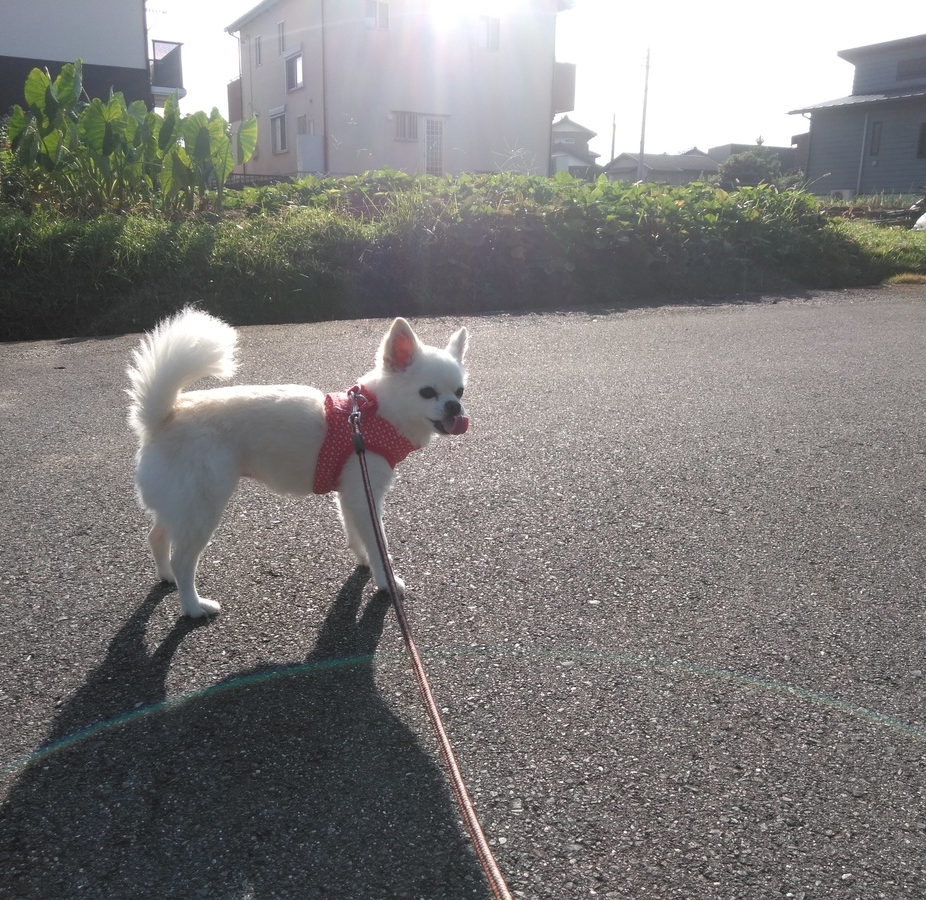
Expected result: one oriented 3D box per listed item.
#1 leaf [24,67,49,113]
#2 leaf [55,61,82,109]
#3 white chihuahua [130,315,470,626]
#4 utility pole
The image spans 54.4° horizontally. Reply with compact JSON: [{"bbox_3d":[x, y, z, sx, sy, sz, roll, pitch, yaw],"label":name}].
[{"bbox_3d":[-2.697,-2.273,5.700,0.170,0.270,0.120,1,14,0],"label":"leaf"},{"bbox_3d":[-2.495,-2.312,5.700,0.170,0.290,0.130,1,14,0],"label":"leaf"},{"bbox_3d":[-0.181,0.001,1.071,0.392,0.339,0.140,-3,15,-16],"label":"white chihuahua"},{"bbox_3d":[13.133,-23.437,65.331,0.340,10.500,0.340,1,14,0],"label":"utility pole"}]

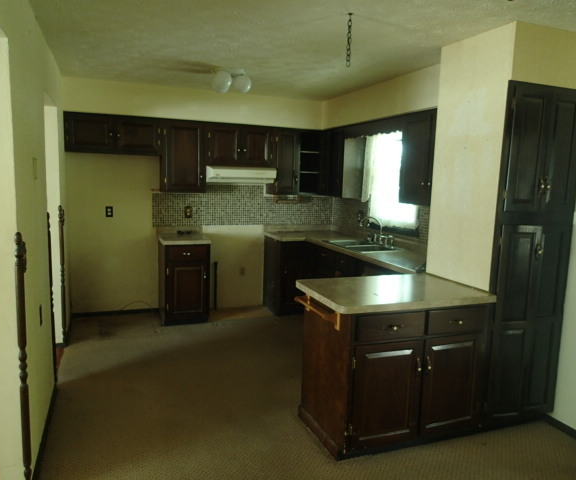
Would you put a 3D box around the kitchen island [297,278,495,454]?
[{"bbox_3d":[0.638,0.751,2.964,1.043,0.907,0.642,-1,8,-21],"label":"kitchen island"}]

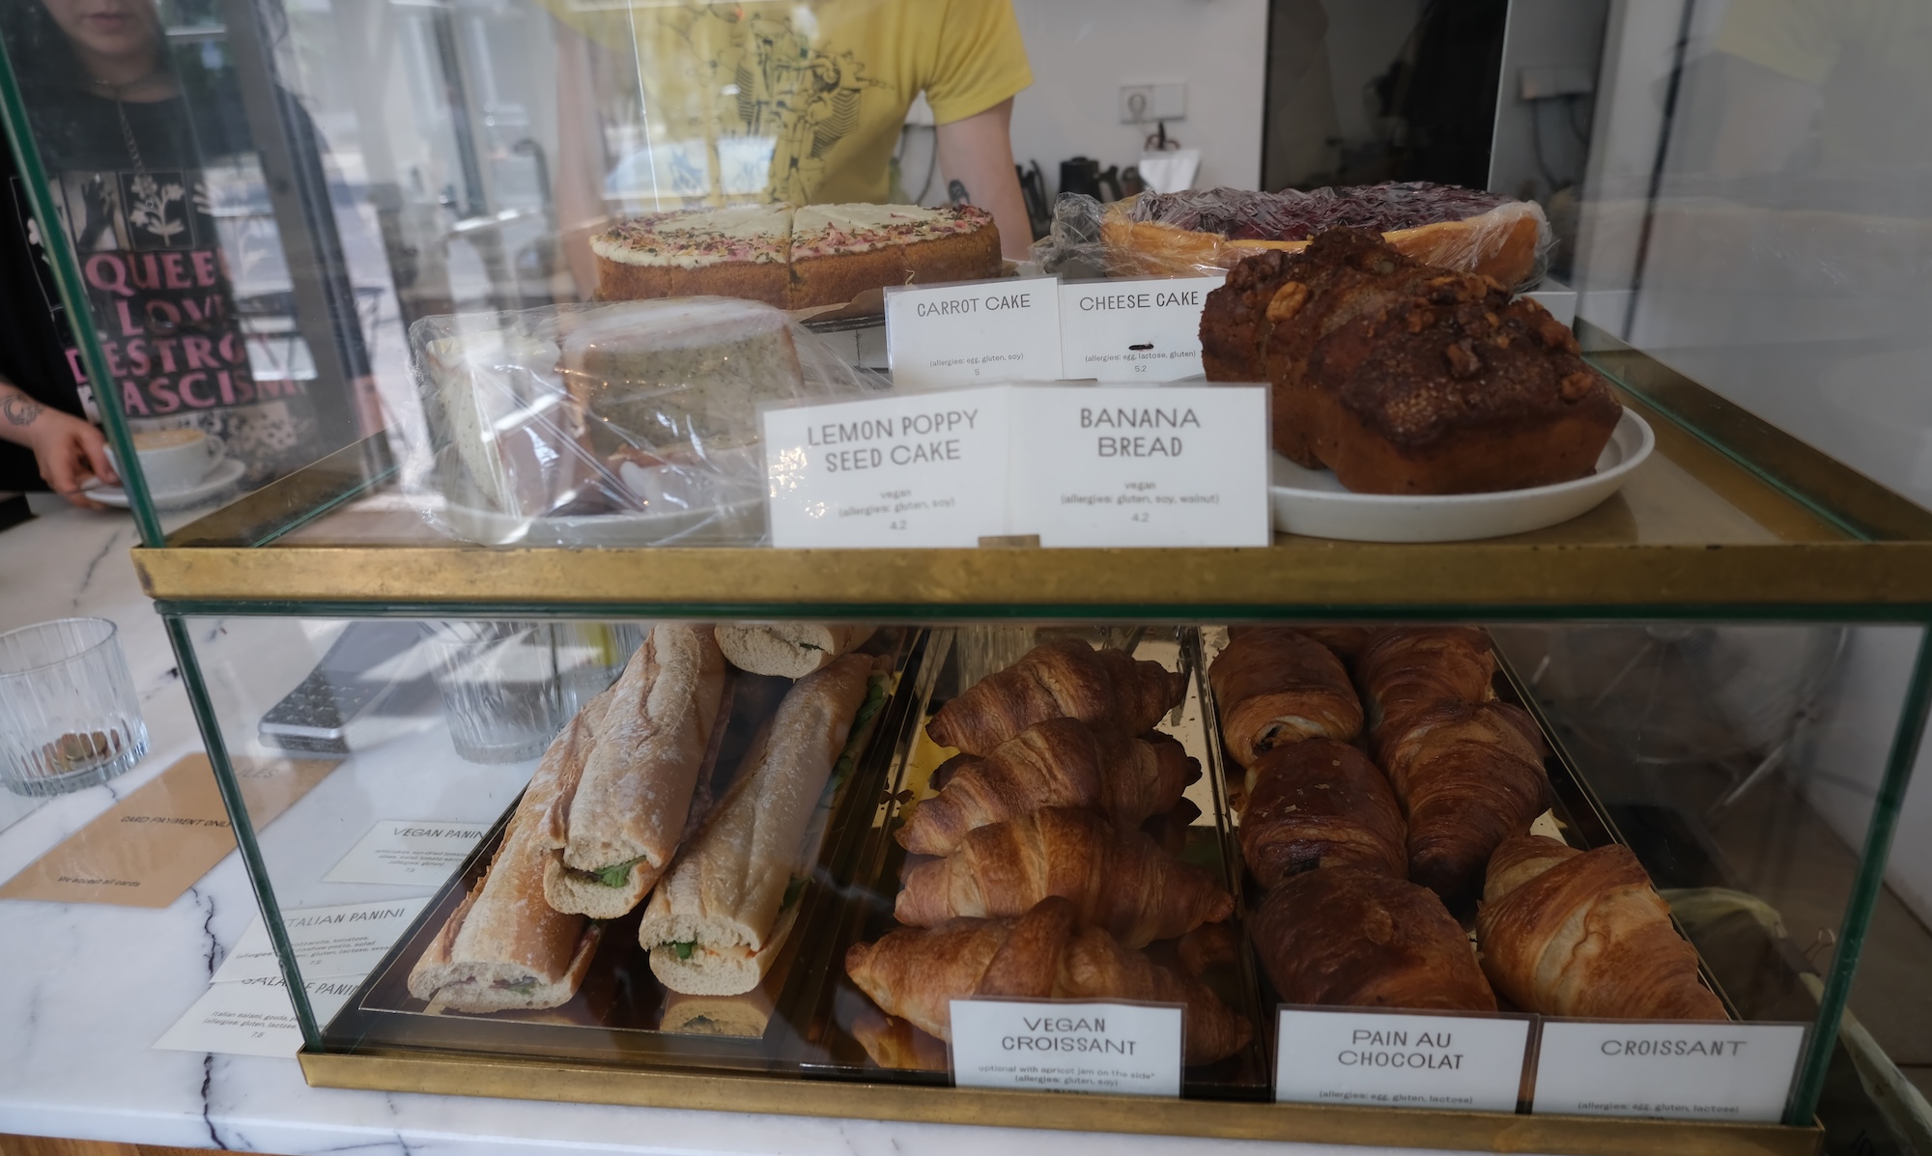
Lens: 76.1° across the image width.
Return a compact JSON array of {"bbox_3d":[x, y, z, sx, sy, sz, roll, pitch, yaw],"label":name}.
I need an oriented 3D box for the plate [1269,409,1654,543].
[{"bbox_3d":[0.162,-0.054,0.494,0.201,0.021,0.201,0,23,7],"label":"plate"}]

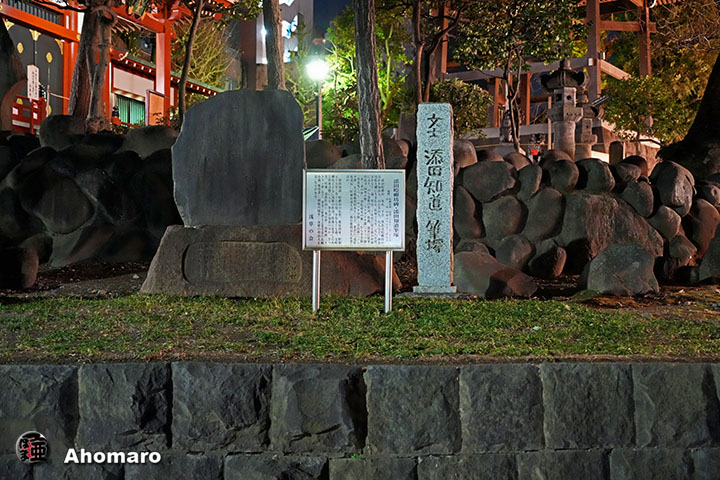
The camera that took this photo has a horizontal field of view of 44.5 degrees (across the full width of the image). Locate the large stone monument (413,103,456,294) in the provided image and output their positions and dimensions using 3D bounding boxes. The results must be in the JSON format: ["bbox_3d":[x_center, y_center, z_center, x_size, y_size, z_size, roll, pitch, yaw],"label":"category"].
[{"bbox_3d":[0.709,-0.379,8.200,0.385,1.749,0.270,0,0,10],"label":"large stone monument"}]

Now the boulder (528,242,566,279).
[{"bbox_3d":[2.115,0.231,9.900,0.439,0.405,0.400,0,0,0],"label":"boulder"}]

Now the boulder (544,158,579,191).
[{"bbox_3d":[2.267,-0.726,9.900,0.383,0.383,0.337,0,0,0],"label":"boulder"}]

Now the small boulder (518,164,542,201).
[{"bbox_3d":[2.002,-0.667,10.300,0.293,0.433,0.360,0,0,0],"label":"small boulder"}]

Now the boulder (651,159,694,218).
[{"bbox_3d":[3.593,-0.585,10.100,0.517,0.654,0.500,0,0,0],"label":"boulder"}]

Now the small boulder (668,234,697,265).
[{"bbox_3d":[3.482,0.103,9.500,0.302,0.324,0.275,0,0,0],"label":"small boulder"}]

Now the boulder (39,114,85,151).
[{"bbox_3d":[-3.719,-1.331,11.000,0.600,0.475,0.480,0,0,0],"label":"boulder"}]

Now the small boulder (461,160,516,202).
[{"bbox_3d":[1.463,-0.658,9.900,0.596,0.473,0.467,0,0,0],"label":"small boulder"}]

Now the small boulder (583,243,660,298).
[{"bbox_3d":[2.779,0.329,9.350,0.808,0.563,0.600,0,0,0],"label":"small boulder"}]

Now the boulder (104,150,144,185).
[{"bbox_3d":[-2.891,-0.884,10.800,0.491,0.430,0.420,0,0,0],"label":"boulder"}]

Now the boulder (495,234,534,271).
[{"bbox_3d":[1.738,0.152,9.900,0.450,0.428,0.420,0,0,0],"label":"boulder"}]

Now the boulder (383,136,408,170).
[{"bbox_3d":[0.402,-0.993,10.100,0.349,0.386,0.323,0,0,0],"label":"boulder"}]

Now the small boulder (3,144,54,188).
[{"bbox_3d":[-3.805,-0.844,10.100,0.597,0.505,0.483,0,0,0],"label":"small boulder"}]

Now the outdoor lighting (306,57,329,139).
[{"bbox_3d":[-0.725,-2.003,15.000,0.375,2.250,0.360,0,0,0],"label":"outdoor lighting"}]

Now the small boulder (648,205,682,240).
[{"bbox_3d":[3.333,-0.191,9.600,0.371,0.393,0.336,0,0,0],"label":"small boulder"}]

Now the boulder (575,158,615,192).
[{"bbox_3d":[2.795,-0.762,10.400,0.449,0.402,0.420,0,0,0],"label":"boulder"}]

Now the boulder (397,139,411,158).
[{"bbox_3d":[0.503,-1.071,10.300,0.202,0.269,0.205,0,0,0],"label":"boulder"}]

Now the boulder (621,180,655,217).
[{"bbox_3d":[3.248,-0.480,10.300,0.398,0.433,0.380,0,0,0],"label":"boulder"}]

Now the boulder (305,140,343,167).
[{"bbox_3d":[-0.473,-1.025,10.800,0.516,0.393,0.420,0,0,0],"label":"boulder"}]

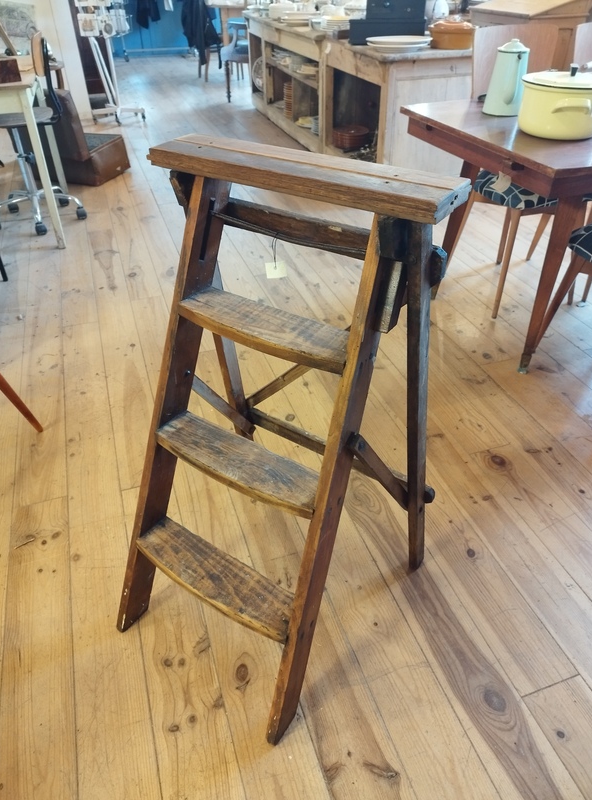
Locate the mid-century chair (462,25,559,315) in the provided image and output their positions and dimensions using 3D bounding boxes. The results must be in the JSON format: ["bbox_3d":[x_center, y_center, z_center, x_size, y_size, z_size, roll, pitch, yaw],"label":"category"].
[{"bbox_3d":[0.888,-0.866,2.167,0.425,0.908,0.529,-13,41,-15],"label":"mid-century chair"}]

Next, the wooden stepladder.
[{"bbox_3d":[-0.064,0.083,1.004,0.546,0.908,0.529,22,44,25],"label":"wooden stepladder"}]

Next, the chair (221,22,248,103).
[{"bbox_3d":[-0.392,-3.341,5.362,0.540,0.750,0.560,3,39,5],"label":"chair"}]

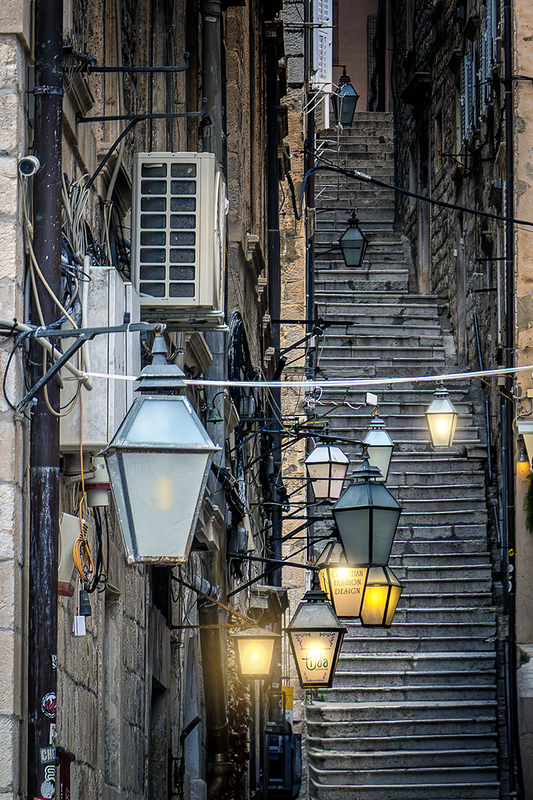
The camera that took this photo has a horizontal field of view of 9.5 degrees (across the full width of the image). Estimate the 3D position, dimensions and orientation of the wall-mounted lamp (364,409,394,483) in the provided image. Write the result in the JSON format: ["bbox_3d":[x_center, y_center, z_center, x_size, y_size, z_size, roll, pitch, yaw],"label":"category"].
[{"bbox_3d":[1.484,0.614,42.500,0.420,0.960,0.420,0,-6,2],"label":"wall-mounted lamp"}]

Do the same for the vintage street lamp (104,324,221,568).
[{"bbox_3d":[-0.428,0.188,13.000,0.450,0.940,0.450,1,-6,-8],"label":"vintage street lamp"}]

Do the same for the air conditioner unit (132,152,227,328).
[{"bbox_3d":[-0.321,-0.596,12.398,0.320,0.580,0.800,0,-5,2],"label":"air conditioner unit"}]

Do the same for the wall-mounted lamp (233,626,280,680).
[{"bbox_3d":[-0.052,1.401,17.800,0.280,0.300,0.280,0,-5,-2],"label":"wall-mounted lamp"}]

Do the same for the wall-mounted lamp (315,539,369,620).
[{"bbox_3d":[0.566,1.270,24.000,0.330,0.700,0.330,2,-5,-16],"label":"wall-mounted lamp"}]

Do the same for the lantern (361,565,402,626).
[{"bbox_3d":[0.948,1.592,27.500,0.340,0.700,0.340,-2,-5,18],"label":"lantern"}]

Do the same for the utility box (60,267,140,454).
[{"bbox_3d":[-0.597,-0.109,11.248,0.230,0.600,0.900,0,-5,2],"label":"utility box"}]

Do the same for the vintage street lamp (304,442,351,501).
[{"bbox_3d":[0.814,0.928,43.000,0.430,0.850,0.430,-5,-8,41],"label":"vintage street lamp"}]

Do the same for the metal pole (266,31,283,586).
[{"bbox_3d":[0.084,-0.876,30.003,0.115,5.220,0.115,0,-6,0],"label":"metal pole"}]

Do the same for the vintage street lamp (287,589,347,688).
[{"bbox_3d":[0.416,1.951,26.800,0.450,0.910,0.450,-1,-6,7],"label":"vintage street lamp"}]

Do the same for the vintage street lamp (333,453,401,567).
[{"bbox_3d":[0.830,0.896,26.600,0.430,0.950,0.430,-6,-8,43],"label":"vintage street lamp"}]

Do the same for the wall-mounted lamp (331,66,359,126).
[{"bbox_3d":[1.255,-4.852,51.500,0.410,0.960,0.410,2,-6,-17],"label":"wall-mounted lamp"}]

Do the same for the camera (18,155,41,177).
[{"bbox_3d":[-0.750,-0.743,10.200,0.062,0.062,0.140,0,10,3],"label":"camera"}]

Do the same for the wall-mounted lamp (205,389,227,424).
[{"bbox_3d":[-0.279,0.042,18.000,0.120,0.195,0.105,0,-5,2],"label":"wall-mounted lamp"}]

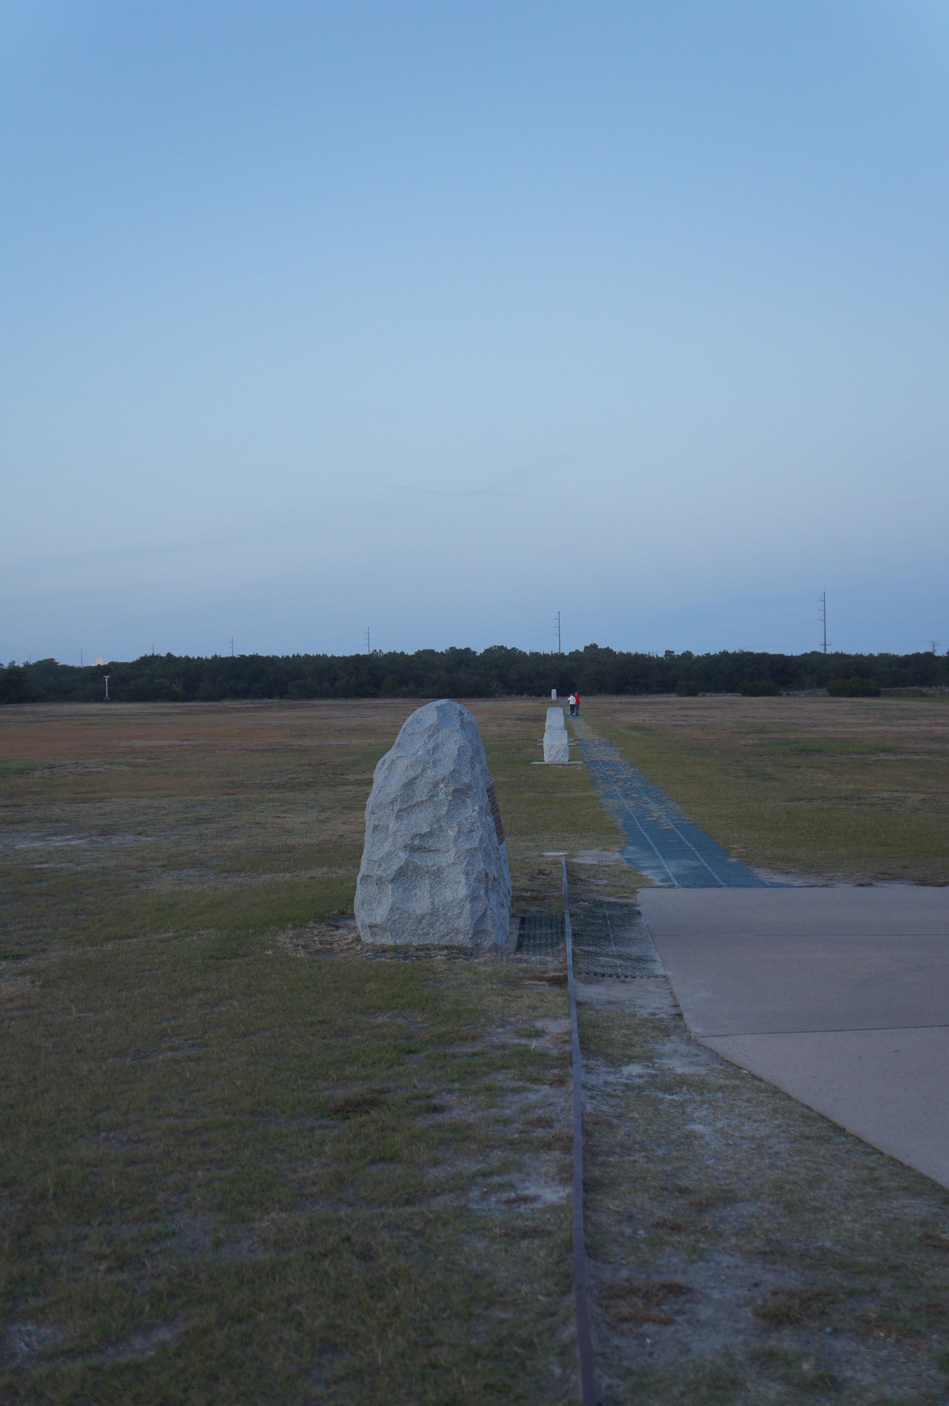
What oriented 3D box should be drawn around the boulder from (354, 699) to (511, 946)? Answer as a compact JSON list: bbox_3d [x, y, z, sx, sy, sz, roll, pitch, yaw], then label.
[{"bbox_3d":[-0.340,0.930,13.600,1.270,1.920,1.400,0,0,4],"label":"boulder"}]

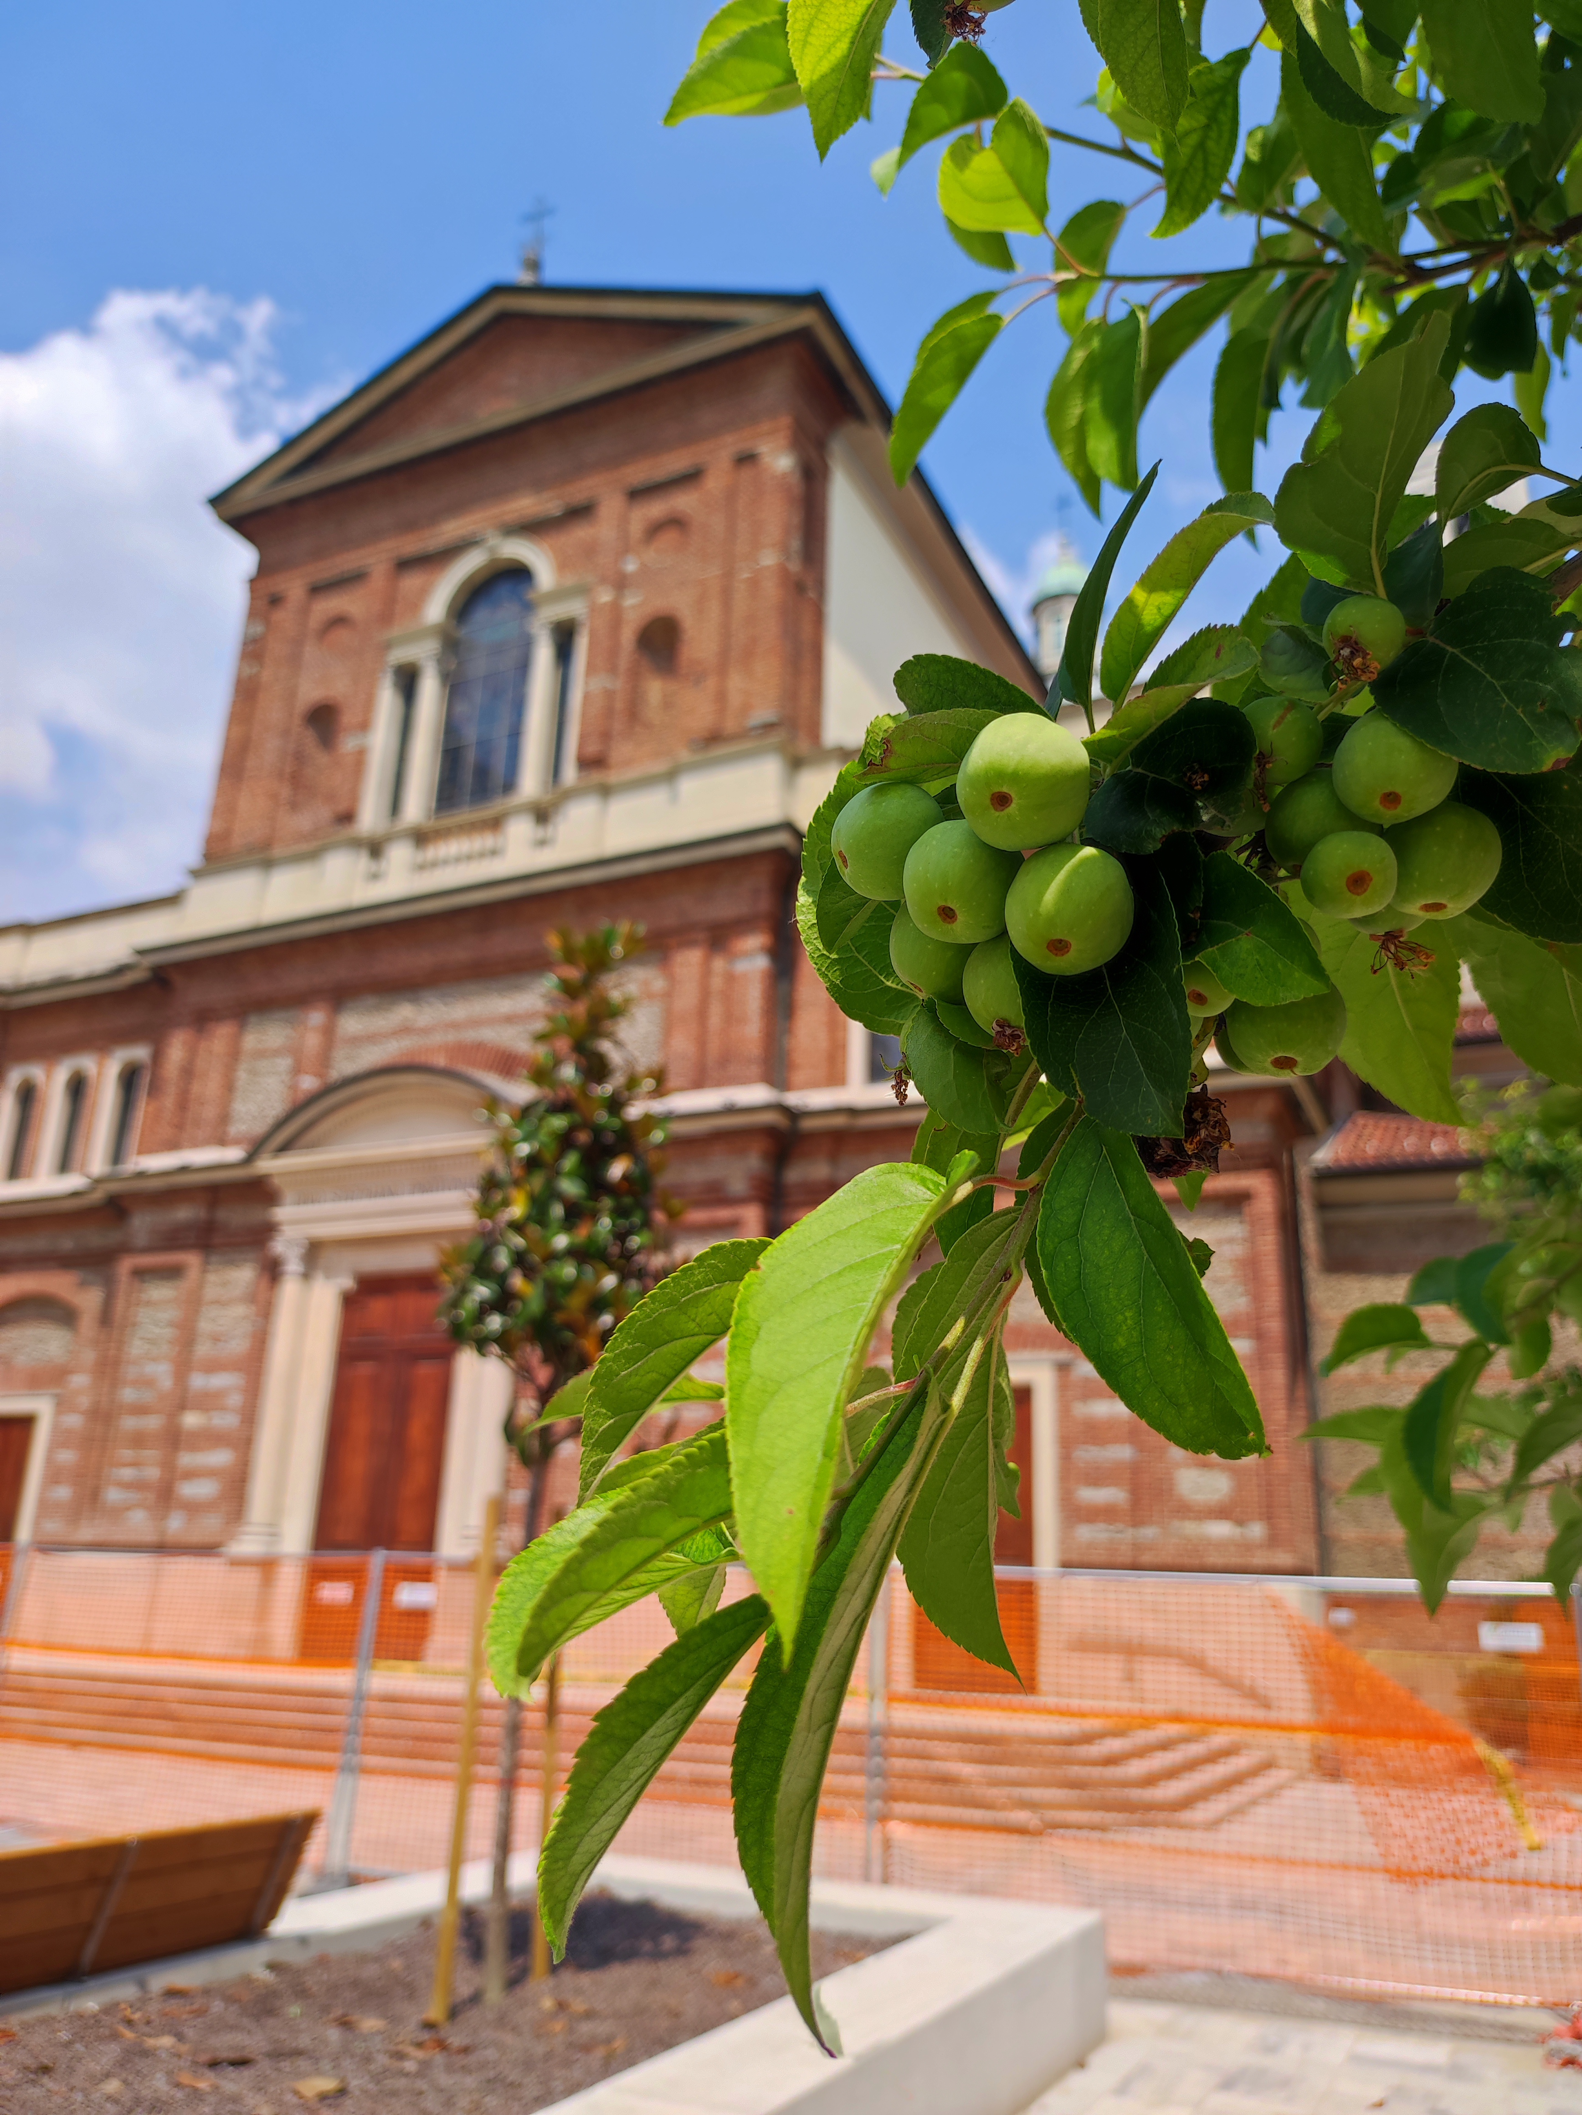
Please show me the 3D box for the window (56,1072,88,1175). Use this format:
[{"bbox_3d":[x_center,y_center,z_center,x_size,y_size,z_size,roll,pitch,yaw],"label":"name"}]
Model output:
[{"bbox_3d":[-12.801,1.150,27.176,0.550,1.900,0.200,-7,-20,24],"label":"window"}]

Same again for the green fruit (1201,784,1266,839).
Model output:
[{"bbox_3d":[0.104,-0.064,0.360,0.025,0.025,0.025,2,-20,0],"label":"green fruit"}]

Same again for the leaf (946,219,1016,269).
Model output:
[{"bbox_3d":[0.066,-0.291,0.530,0.026,0.036,0.025,-1,-18,8],"label":"leaf"}]

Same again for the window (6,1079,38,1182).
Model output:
[{"bbox_3d":[-13.995,1.325,27.701,0.550,1.904,0.200,-7,-20,24],"label":"window"}]

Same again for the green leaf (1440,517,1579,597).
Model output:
[{"bbox_3d":[0.169,-0.117,0.360,0.037,0.019,0.020,-9,-21,27],"label":"green leaf"}]

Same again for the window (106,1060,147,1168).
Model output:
[{"bbox_3d":[-11.592,0.981,26.641,0.600,1.919,0.200,-7,-20,24],"label":"window"}]

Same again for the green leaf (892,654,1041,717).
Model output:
[{"bbox_3d":[0.041,-0.083,0.345,0.037,0.016,0.020,-1,-18,7],"label":"green leaf"}]

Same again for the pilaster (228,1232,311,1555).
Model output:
[{"bbox_3d":[-7.623,4.958,22.708,0.750,4.750,0.400,-7,-20,24],"label":"pilaster"}]

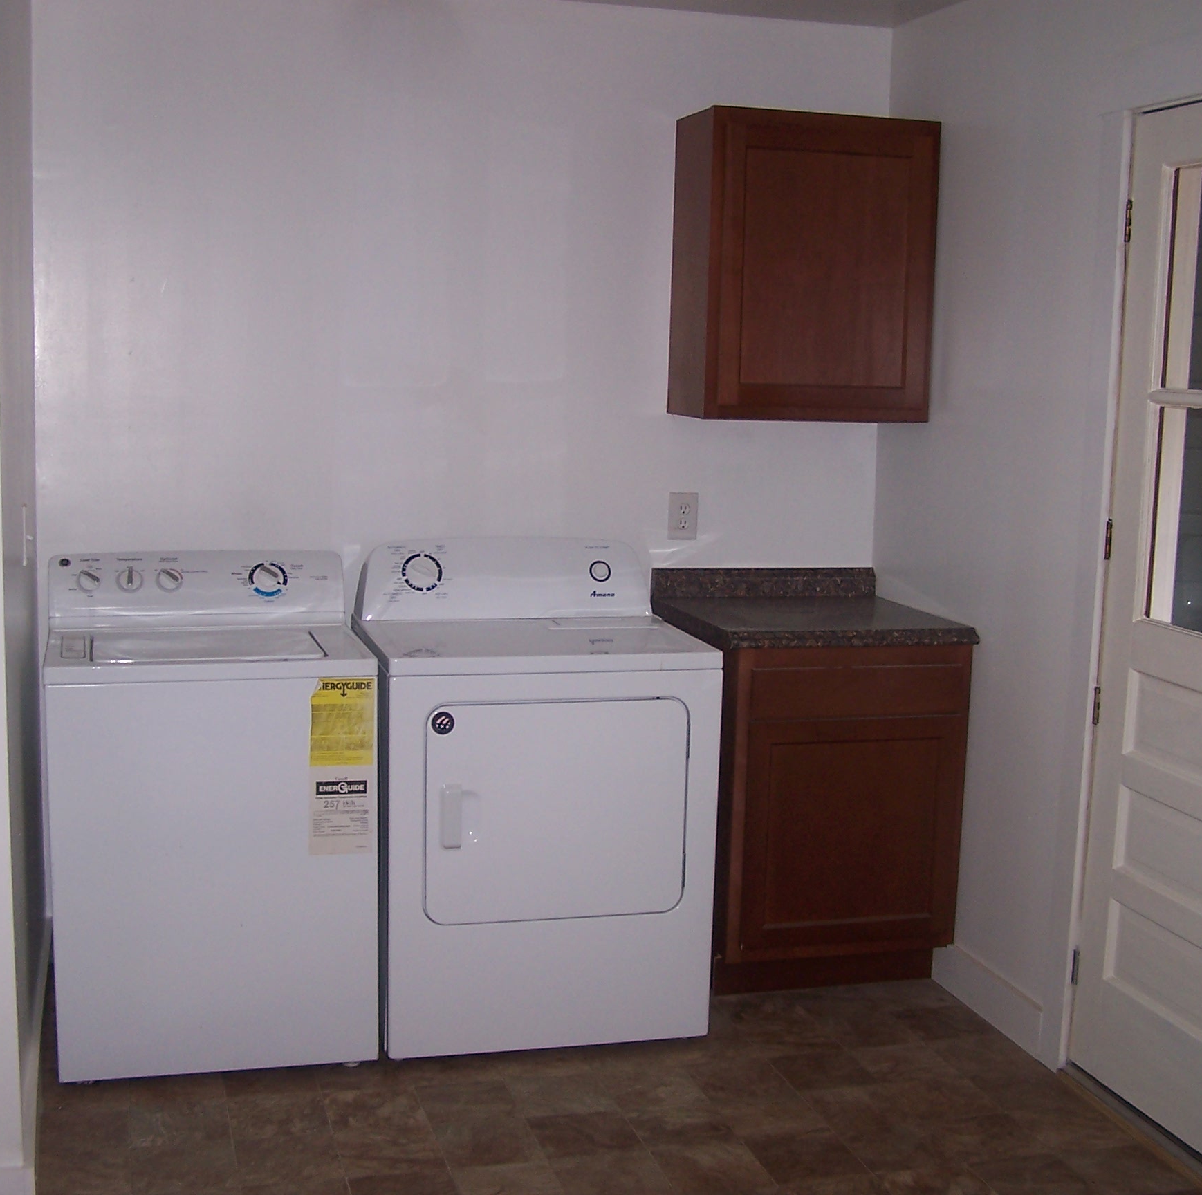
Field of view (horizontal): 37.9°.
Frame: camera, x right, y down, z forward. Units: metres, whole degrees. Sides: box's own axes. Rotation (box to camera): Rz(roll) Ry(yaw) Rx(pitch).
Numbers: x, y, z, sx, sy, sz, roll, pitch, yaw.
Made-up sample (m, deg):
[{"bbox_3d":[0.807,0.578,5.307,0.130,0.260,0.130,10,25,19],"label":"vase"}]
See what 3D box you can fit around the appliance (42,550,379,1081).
[{"bbox_3d":[-0.890,0.456,3.963,0.673,1.060,0.657,-1,8,-16],"label":"appliance"}]

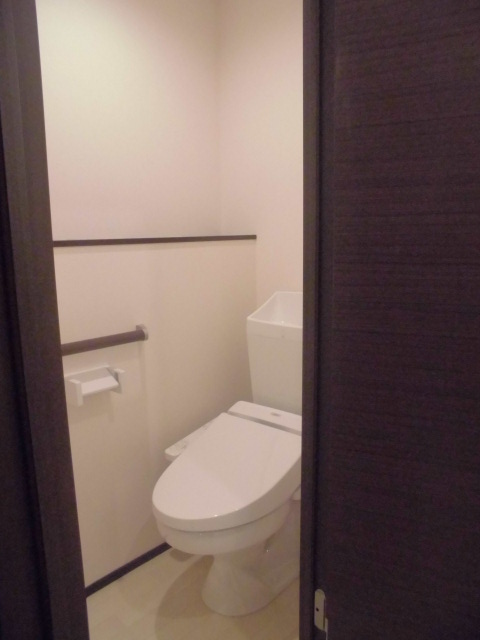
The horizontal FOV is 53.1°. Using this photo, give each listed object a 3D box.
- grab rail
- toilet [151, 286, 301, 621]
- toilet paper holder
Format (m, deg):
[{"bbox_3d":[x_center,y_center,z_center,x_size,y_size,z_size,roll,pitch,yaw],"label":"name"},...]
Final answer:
[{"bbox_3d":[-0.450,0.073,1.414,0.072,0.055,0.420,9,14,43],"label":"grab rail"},{"bbox_3d":[0.051,0.426,1.559,0.430,0.935,0.760,9,14,43],"label":"toilet"},{"bbox_3d":[-0.432,0.197,1.449,0.080,0.088,0.168,9,14,43],"label":"toilet paper holder"}]

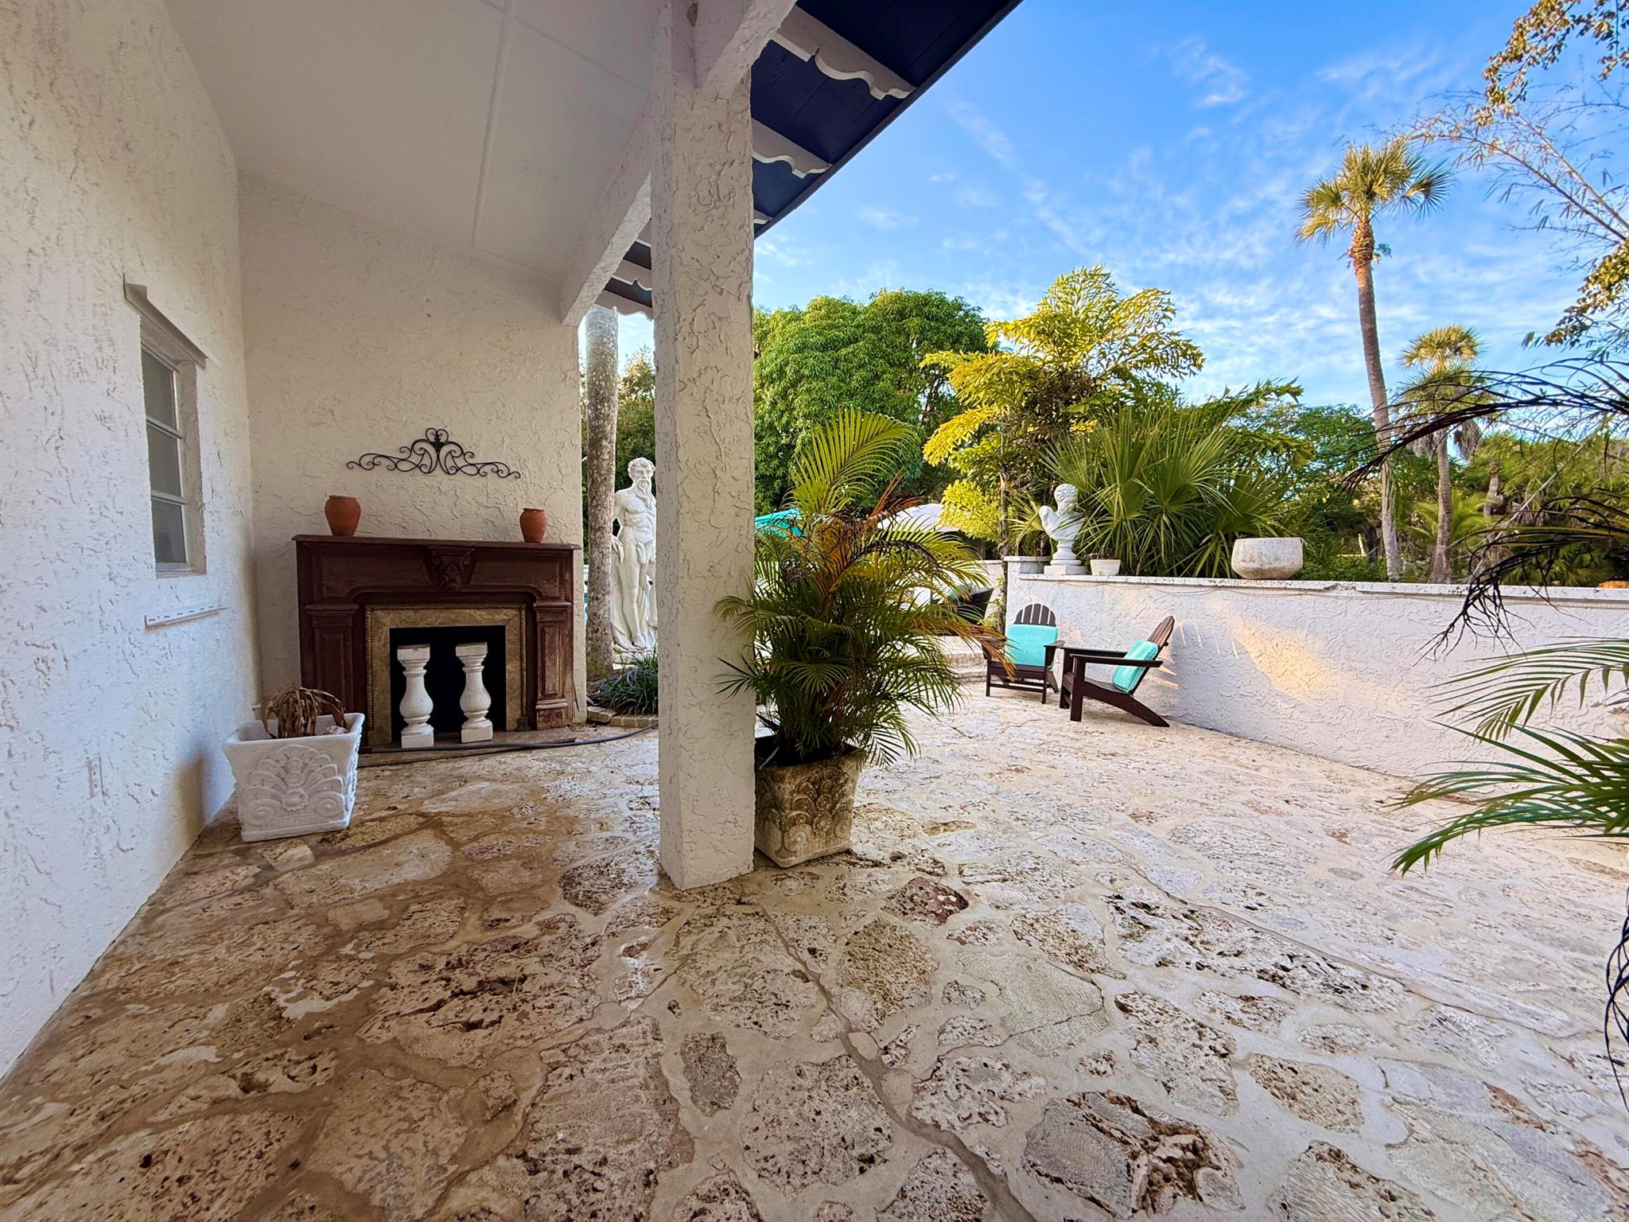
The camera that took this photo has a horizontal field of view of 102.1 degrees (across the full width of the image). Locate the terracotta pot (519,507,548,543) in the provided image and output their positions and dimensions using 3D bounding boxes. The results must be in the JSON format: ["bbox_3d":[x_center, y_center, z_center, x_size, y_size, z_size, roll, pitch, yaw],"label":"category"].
[{"bbox_3d":[-2.014,-0.617,4.730,0.188,0.260,0.188,-2,4,-31],"label":"terracotta pot"}]

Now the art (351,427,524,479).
[{"bbox_3d":[-2.589,-1.086,4.544,1.030,0.340,0.030,-2,4,-33],"label":"art"}]

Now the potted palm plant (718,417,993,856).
[{"bbox_3d":[0.142,0.084,2.860,1.150,1.870,1.080,0,4,0],"label":"potted palm plant"}]

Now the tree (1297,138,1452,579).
[{"bbox_3d":[13.614,-6.011,16.000,2.900,10.795,2.900,3,5,41],"label":"tree"}]

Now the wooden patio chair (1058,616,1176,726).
[{"bbox_3d":[2.535,0.460,5.579,0.800,0.890,0.720,1,4,14],"label":"wooden patio chair"}]

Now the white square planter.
[{"bbox_3d":[-2.412,0.772,3.098,0.440,0.450,0.440,-1,4,-26],"label":"white square planter"}]

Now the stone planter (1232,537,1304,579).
[{"bbox_3d":[3.325,-0.388,4.841,0.460,0.290,0.460,-1,4,-19],"label":"stone planter"}]

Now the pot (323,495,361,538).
[{"bbox_3d":[-2.971,-0.601,4.145,0.188,0.260,0.188,-2,4,-31],"label":"pot"}]

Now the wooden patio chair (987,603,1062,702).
[{"bbox_3d":[2.142,0.391,6.587,0.720,0.890,0.800,3,4,34],"label":"wooden patio chair"}]

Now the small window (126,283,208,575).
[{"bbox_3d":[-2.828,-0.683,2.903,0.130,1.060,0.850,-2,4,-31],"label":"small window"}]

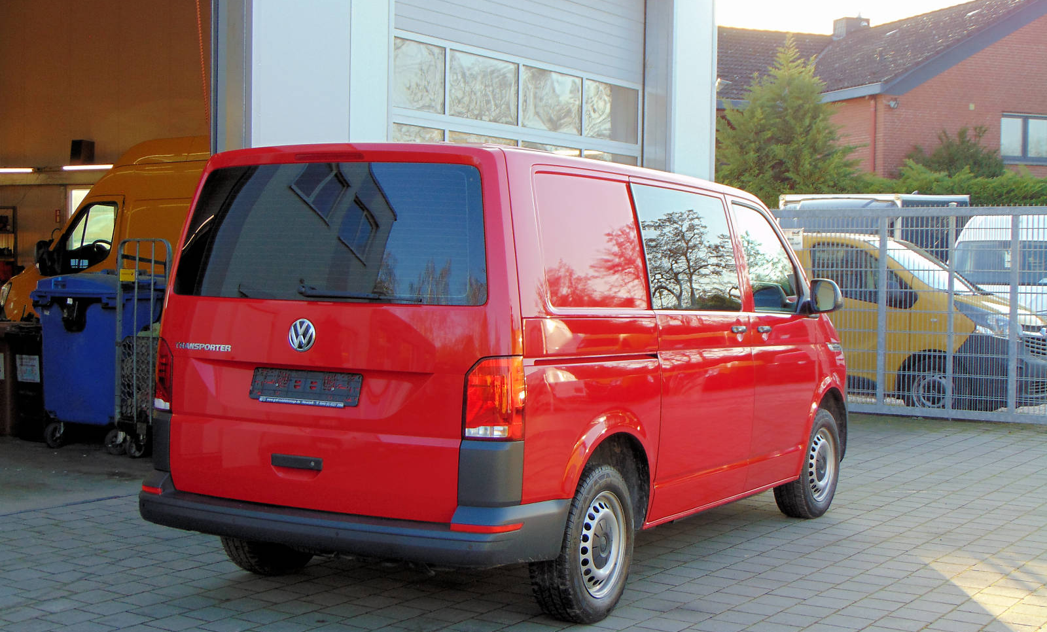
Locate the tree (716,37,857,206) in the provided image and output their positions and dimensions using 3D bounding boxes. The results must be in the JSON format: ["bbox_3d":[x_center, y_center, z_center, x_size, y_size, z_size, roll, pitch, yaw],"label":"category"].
[{"bbox_3d":[5.058,-2.447,29.000,3.100,5.800,3.100,2,3,29],"label":"tree"}]

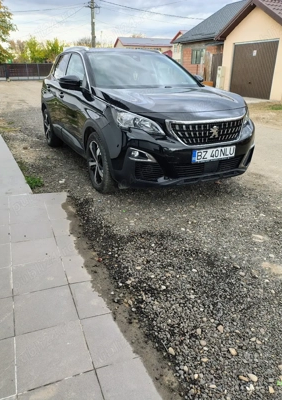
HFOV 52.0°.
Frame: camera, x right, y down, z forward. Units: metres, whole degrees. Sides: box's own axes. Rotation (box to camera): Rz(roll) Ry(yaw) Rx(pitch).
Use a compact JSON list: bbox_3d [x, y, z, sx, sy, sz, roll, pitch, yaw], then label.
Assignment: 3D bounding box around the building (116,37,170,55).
[{"bbox_3d":[1.075,-23.839,48.908,10.000,6.140,5.750,-8,25,-18],"label":"building"}]

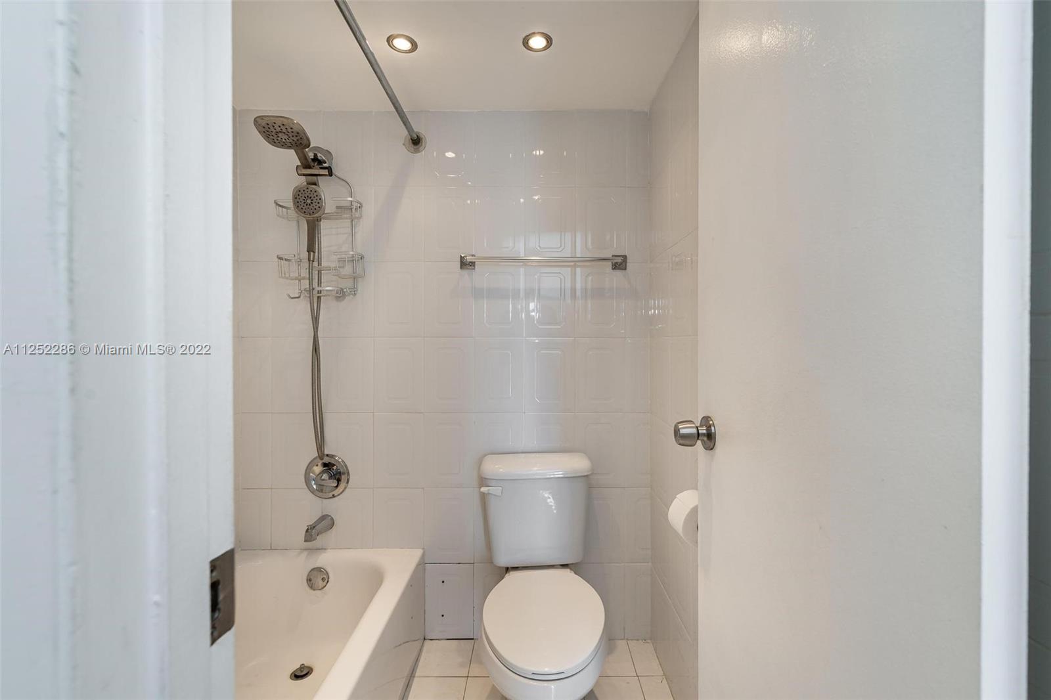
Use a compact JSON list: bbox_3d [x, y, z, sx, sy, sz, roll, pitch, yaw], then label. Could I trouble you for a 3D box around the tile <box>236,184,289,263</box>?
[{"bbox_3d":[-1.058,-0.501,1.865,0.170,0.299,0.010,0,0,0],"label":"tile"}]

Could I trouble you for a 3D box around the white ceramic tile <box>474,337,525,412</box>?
[{"bbox_3d":[-0.106,0.100,1.865,0.201,0.300,0.010,0,0,0],"label":"white ceramic tile"}]

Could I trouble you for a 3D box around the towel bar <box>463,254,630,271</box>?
[{"bbox_3d":[0.073,-0.350,1.843,0.665,0.061,0.067,0,0,0],"label":"towel bar"}]

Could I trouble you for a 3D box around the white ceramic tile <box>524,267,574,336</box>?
[{"bbox_3d":[0.098,-0.201,1.880,0.204,0.302,0.010,0,0,0],"label":"white ceramic tile"}]

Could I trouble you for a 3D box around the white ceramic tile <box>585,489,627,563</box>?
[{"bbox_3d":[0.300,0.701,1.865,0.199,0.301,0.010,0,0,0],"label":"white ceramic tile"}]

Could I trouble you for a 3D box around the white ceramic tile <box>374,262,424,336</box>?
[{"bbox_3d":[-0.505,-0.201,1.865,0.201,0.300,0.010,0,0,0],"label":"white ceramic tile"}]

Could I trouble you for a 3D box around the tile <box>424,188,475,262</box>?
[{"bbox_3d":[-0.305,-0.501,1.868,0.201,0.301,0.010,0,0,0],"label":"tile"}]

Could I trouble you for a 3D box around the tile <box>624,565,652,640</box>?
[{"bbox_3d":[0.451,1.008,1.879,0.100,0.300,0.010,0,0,0],"label":"tile"}]

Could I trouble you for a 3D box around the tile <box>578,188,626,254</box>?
[{"bbox_3d":[0.303,-0.503,1.880,0.202,0.301,0.010,0,0,0],"label":"tile"}]

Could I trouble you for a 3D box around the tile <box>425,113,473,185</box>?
[{"bbox_3d":[-0.306,-0.800,1.865,0.198,0.299,0.010,0,0,0],"label":"tile"}]

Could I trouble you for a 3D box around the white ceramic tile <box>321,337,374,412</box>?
[{"bbox_3d":[-0.710,0.102,1.868,0.201,0.301,0.010,0,0,0],"label":"white ceramic tile"}]

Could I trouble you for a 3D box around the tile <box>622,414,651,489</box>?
[{"bbox_3d":[0.446,0.400,1.865,0.105,0.301,0.010,0,0,0],"label":"tile"}]

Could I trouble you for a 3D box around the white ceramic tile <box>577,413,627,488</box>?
[{"bbox_3d":[0.303,0.404,1.880,0.201,0.301,0.012,0,0,0],"label":"white ceramic tile"}]

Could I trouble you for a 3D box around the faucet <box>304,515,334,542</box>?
[{"bbox_3d":[-0.790,0.687,1.794,0.060,0.066,0.140,0,0,0],"label":"faucet"}]

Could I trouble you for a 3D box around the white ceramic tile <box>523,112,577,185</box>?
[{"bbox_3d":[0.098,-0.807,1.880,0.205,0.304,0.010,0,0,0],"label":"white ceramic tile"}]

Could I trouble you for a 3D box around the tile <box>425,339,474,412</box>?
[{"bbox_3d":[-0.307,0.103,1.874,0.201,0.301,0.012,0,0,0],"label":"tile"}]

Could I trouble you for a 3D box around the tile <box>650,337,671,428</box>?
[{"bbox_3d":[0.505,0.105,1.730,0.012,0.302,0.220,0,0,0],"label":"tile"}]

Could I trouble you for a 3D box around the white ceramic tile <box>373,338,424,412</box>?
[{"bbox_3d":[-0.509,0.103,1.880,0.202,0.301,0.010,0,0,0],"label":"white ceramic tile"}]

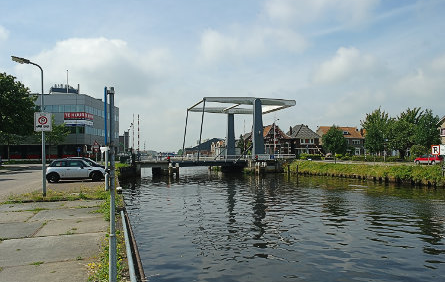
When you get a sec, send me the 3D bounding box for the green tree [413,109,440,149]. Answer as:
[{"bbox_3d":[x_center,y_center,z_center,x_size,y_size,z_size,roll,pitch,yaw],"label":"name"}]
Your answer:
[{"bbox_3d":[40.421,-1.082,66.000,5.640,10.304,5.471,0,-2,0],"label":"green tree"}]

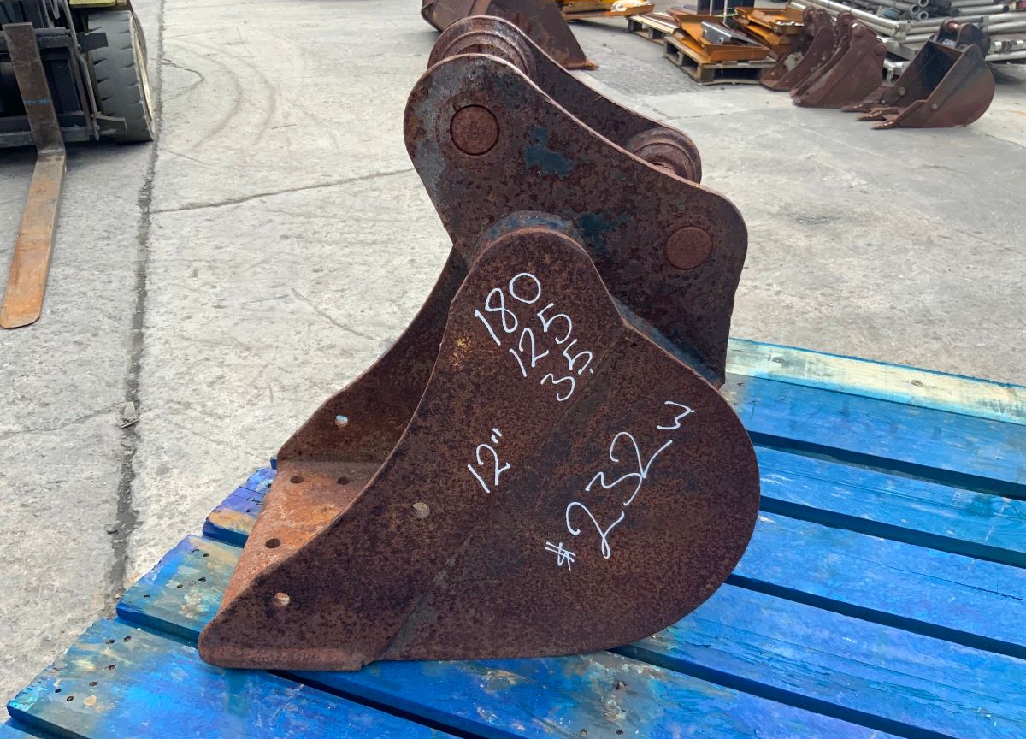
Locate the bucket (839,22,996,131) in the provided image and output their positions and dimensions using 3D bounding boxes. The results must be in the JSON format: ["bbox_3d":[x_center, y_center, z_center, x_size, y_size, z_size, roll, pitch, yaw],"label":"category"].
[{"bbox_3d":[2.346,-1.715,4.941,0.670,0.540,0.470,-2,30,-6],"label":"bucket"}]

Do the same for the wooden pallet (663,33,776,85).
[{"bbox_3d":[1.725,-2.284,6.336,1.000,0.146,1.120,-2,30,-5],"label":"wooden pallet"}]

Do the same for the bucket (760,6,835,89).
[{"bbox_3d":[1.994,-2.158,5.758,0.520,0.500,0.260,-2,30,-6],"label":"bucket"}]

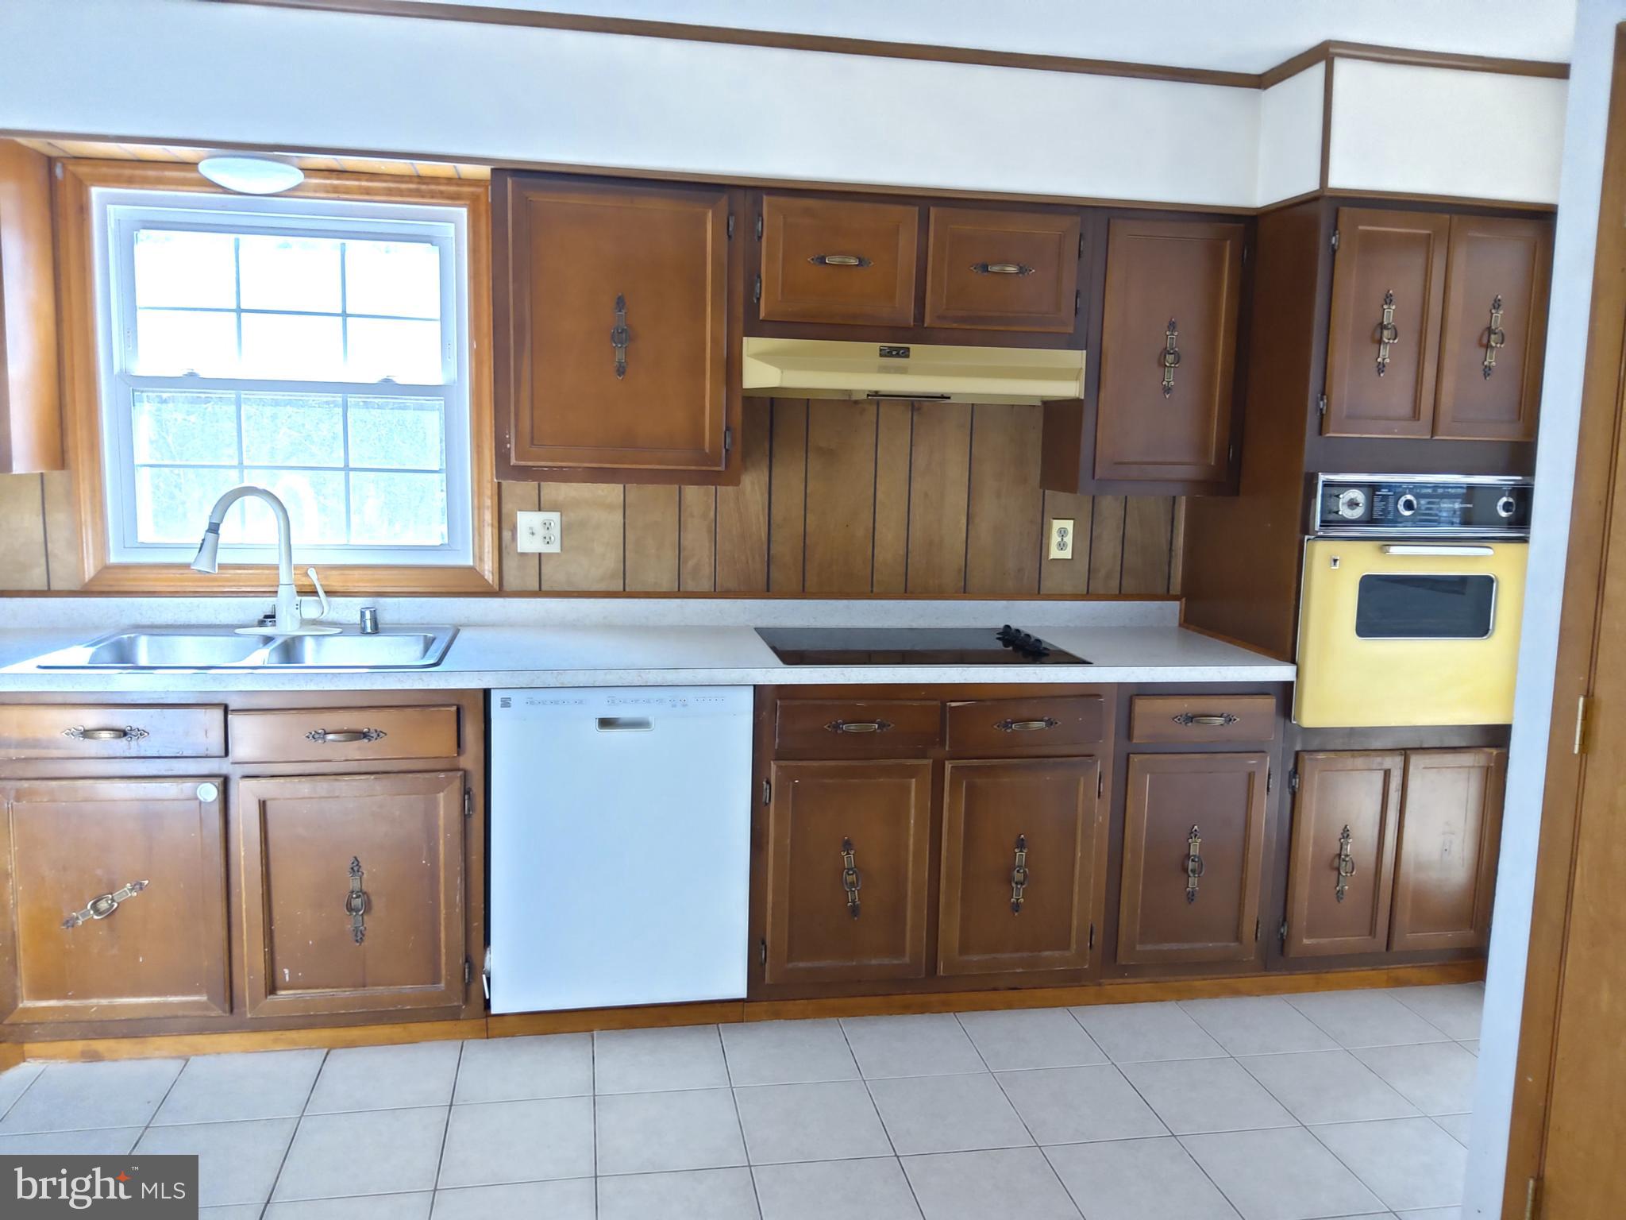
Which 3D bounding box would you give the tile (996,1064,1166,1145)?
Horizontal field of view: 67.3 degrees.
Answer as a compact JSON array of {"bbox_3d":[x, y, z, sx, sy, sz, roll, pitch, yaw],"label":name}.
[{"bbox_3d":[0.597,1.108,2.739,0.303,0.010,0.303,0,8,-10],"label":"tile"}]

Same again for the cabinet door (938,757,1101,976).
[{"bbox_3d":[0.520,0.648,3.083,0.401,0.554,0.025,0,7,-10],"label":"cabinet door"}]

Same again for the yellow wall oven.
[{"bbox_3d":[1.512,-0.054,3.388,0.652,0.646,0.560,0,8,-10],"label":"yellow wall oven"}]

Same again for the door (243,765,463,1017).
[{"bbox_3d":[-1.048,0.654,2.804,0.480,0.565,0.025,0,7,-10],"label":"door"}]

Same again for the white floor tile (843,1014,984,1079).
[{"bbox_3d":[0.244,1.066,2.982,0.301,0.009,0.295,0,8,-10],"label":"white floor tile"}]

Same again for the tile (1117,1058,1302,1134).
[{"bbox_3d":[0.897,1.111,2.795,0.303,0.010,0.303,0,8,-10],"label":"tile"}]

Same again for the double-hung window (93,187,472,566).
[{"bbox_3d":[-1.365,-0.591,3.224,0.909,0.936,0.090,0,8,-10],"label":"double-hung window"}]

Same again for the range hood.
[{"bbox_3d":[0.263,-0.631,3.239,0.918,0.137,0.444,0,8,-10],"label":"range hood"}]

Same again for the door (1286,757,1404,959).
[{"bbox_3d":[1.411,0.647,3.242,0.304,0.555,0.025,0,7,-10],"label":"door"}]

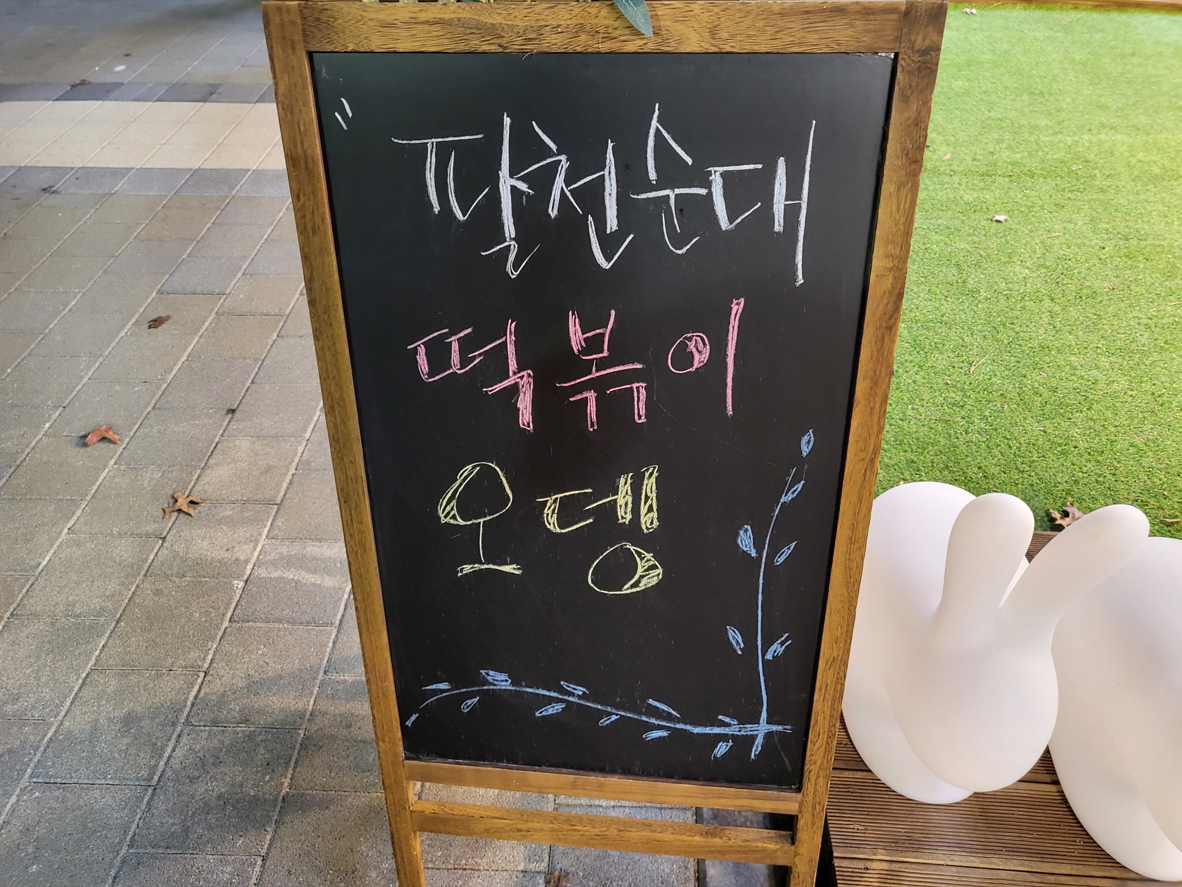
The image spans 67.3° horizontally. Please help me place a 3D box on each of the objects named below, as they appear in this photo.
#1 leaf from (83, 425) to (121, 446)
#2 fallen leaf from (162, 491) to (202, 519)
[{"bbox_3d":[-1.104,-0.017,2.007,0.083,0.026,0.042,0,40,0],"label":"leaf"},{"bbox_3d":[-0.849,0.128,1.844,0.081,0.013,0.074,0,40,0],"label":"fallen leaf"}]

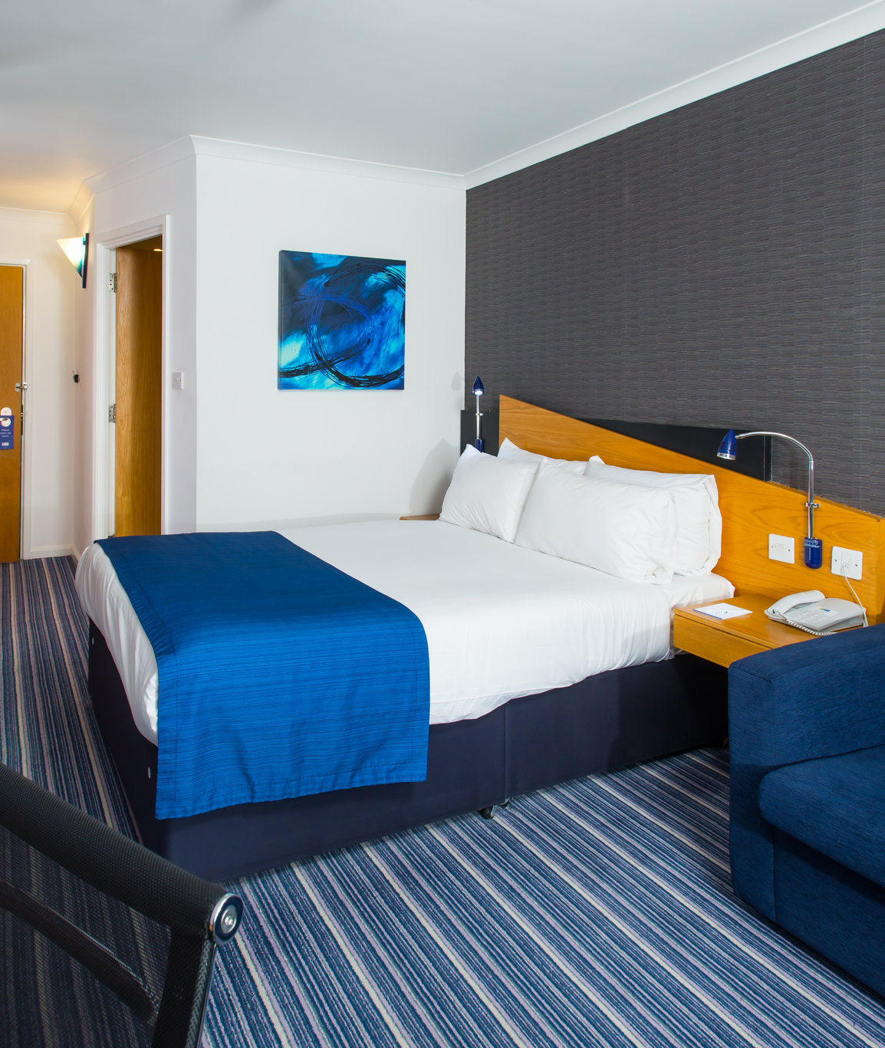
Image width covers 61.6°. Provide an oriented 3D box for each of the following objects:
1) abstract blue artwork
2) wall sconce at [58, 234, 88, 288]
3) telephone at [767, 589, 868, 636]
[{"bbox_3d":[-0.518,-1.068,3.890,0.690,0.700,0.040,-4,7,-30],"label":"abstract blue artwork"},{"bbox_3d":[-2.287,-1.628,4.600,0.165,0.335,0.260,-3,7,-30],"label":"wall sconce"},{"bbox_3d":[1.110,0.266,2.200,0.210,0.080,0.185,-3,7,-30],"label":"telephone"}]

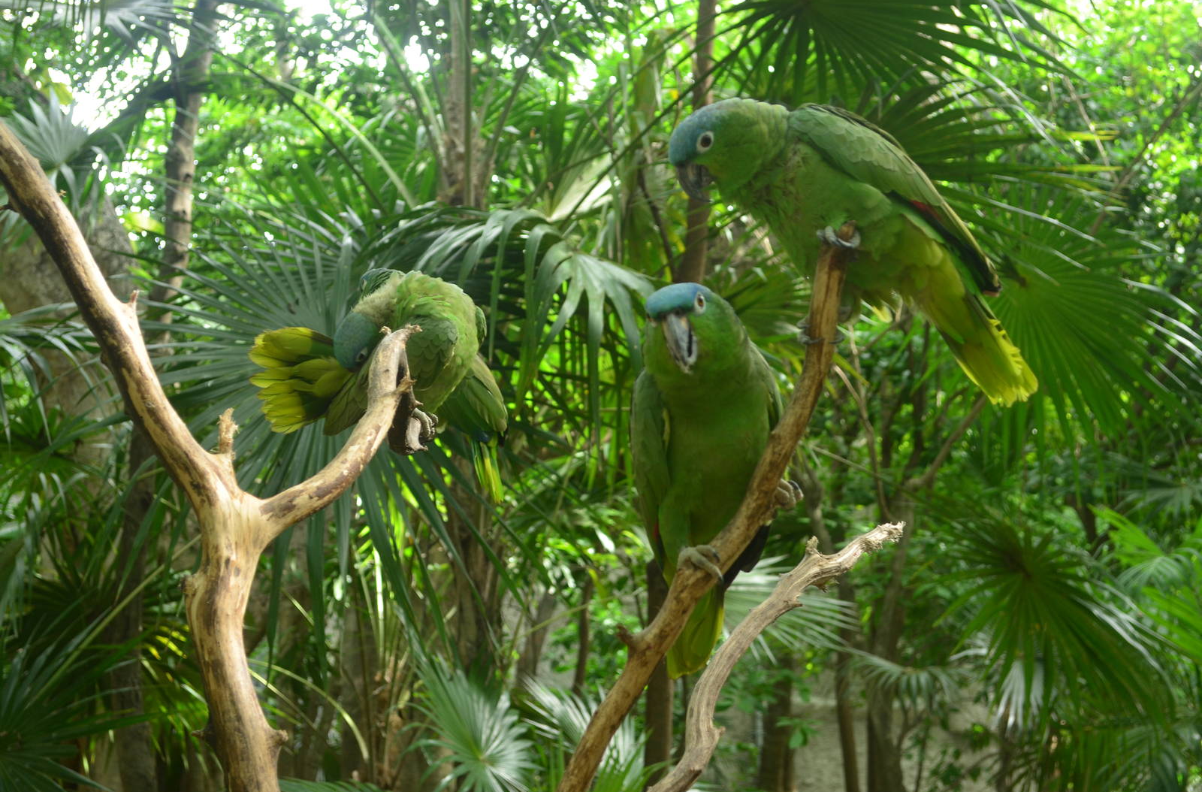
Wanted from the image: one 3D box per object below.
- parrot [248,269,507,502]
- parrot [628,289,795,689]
[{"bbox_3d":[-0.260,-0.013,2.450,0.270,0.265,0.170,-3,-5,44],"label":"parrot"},{"bbox_3d":[0.092,0.069,1.730,0.135,0.315,0.180,0,-3,-3],"label":"parrot"}]

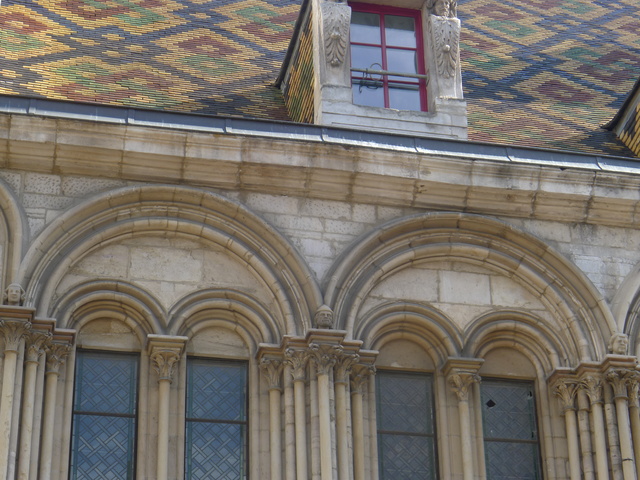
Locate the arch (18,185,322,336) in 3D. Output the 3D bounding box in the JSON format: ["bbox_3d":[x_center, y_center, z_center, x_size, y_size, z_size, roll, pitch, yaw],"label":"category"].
[{"bbox_3d":[-1.532,0.221,16.923,3.080,1.570,0.460,5,-29,-11],"label":"arch"}]

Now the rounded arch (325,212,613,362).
[{"bbox_3d":[1.523,0.483,17.531,3.080,1.570,0.460,5,-29,-11],"label":"rounded arch"}]

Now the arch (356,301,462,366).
[{"bbox_3d":[0.915,1.022,17.456,1.130,0.610,0.350,5,-29,-11],"label":"arch"}]

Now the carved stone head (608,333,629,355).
[{"bbox_3d":[3.118,1.111,17.387,0.200,0.250,0.200,8,-29,-16],"label":"carved stone head"}]

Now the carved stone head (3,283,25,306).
[{"bbox_3d":[-2.979,0.576,16.227,0.200,0.250,0.200,5,-29,-11],"label":"carved stone head"}]

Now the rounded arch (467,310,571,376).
[{"bbox_3d":[2.017,1.123,17.687,1.130,0.610,0.350,5,-29,-11],"label":"rounded arch"}]

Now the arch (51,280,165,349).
[{"bbox_3d":[-2.144,0.760,16.848,1.130,0.610,0.350,5,-29,-11],"label":"arch"}]

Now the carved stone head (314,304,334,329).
[{"bbox_3d":[0.047,0.817,16.815,0.200,0.250,0.200,5,-29,-11],"label":"carved stone head"}]

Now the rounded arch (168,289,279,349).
[{"bbox_3d":[-1.014,0.853,17.066,1.130,0.610,0.350,5,-29,-11],"label":"rounded arch"}]

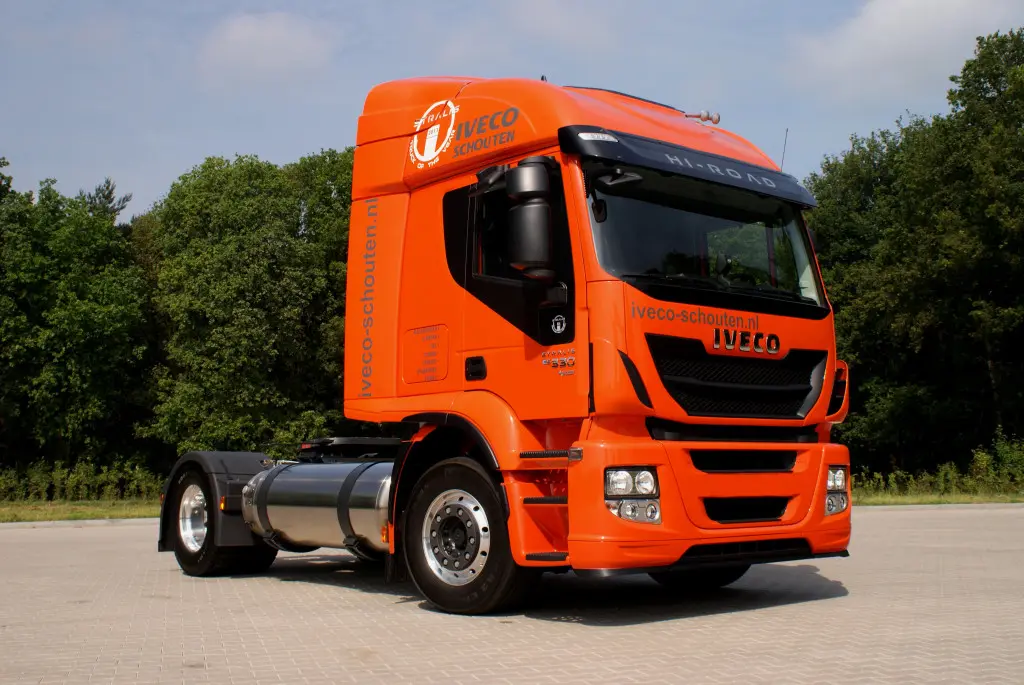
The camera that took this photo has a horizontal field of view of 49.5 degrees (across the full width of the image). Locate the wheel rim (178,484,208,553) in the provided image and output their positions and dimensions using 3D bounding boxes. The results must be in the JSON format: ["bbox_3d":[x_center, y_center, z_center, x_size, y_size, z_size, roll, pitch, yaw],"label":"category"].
[{"bbox_3d":[-2.761,1.587,10.017,0.240,0.600,0.600,6,-9,-40],"label":"wheel rim"}]

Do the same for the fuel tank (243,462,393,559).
[{"bbox_3d":[-1.303,1.272,8.620,0.670,0.670,2.200,6,-9,-40],"label":"fuel tank"}]

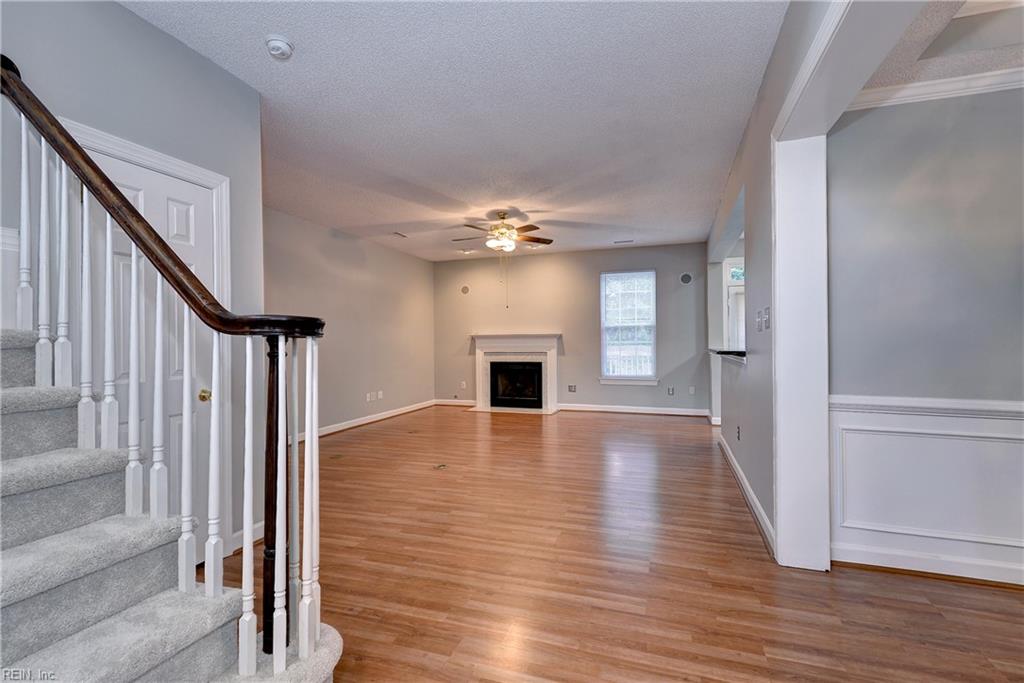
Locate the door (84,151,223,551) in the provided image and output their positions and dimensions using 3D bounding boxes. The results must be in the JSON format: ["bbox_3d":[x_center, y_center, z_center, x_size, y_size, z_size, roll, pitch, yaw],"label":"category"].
[{"bbox_3d":[-1.768,0.211,2.250,0.045,2.033,0.608,0,0,19],"label":"door"}]

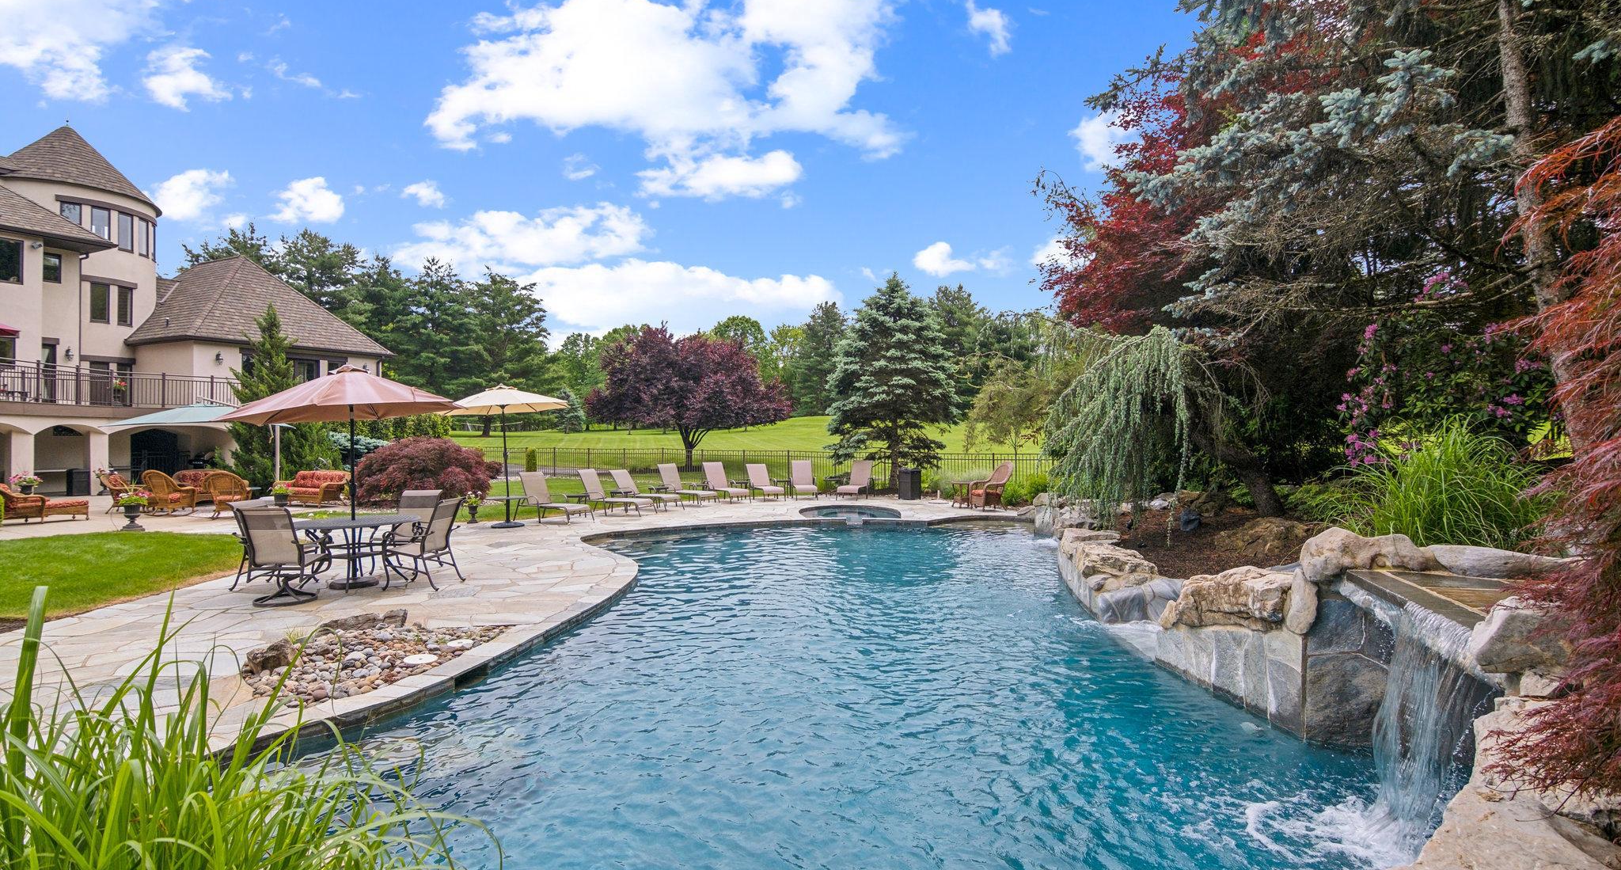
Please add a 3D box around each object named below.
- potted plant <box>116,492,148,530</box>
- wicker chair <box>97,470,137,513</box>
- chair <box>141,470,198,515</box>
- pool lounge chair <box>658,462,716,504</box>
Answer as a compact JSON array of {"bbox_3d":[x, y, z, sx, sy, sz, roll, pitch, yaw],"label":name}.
[{"bbox_3d":[-12.309,1.373,13.898,0.470,0.760,0.470,0,0,0],"label":"potted plant"},{"bbox_3d":[-15.500,1.277,17.302,0.800,0.960,0.700,0,0,-20],"label":"wicker chair"},{"bbox_3d":[-14.050,1.258,16.748,0.760,1.000,0.860,0,0,5],"label":"chair"},{"bbox_3d":[-3.125,1.261,19.601,1.579,1.003,0.700,0,0,35],"label":"pool lounge chair"}]

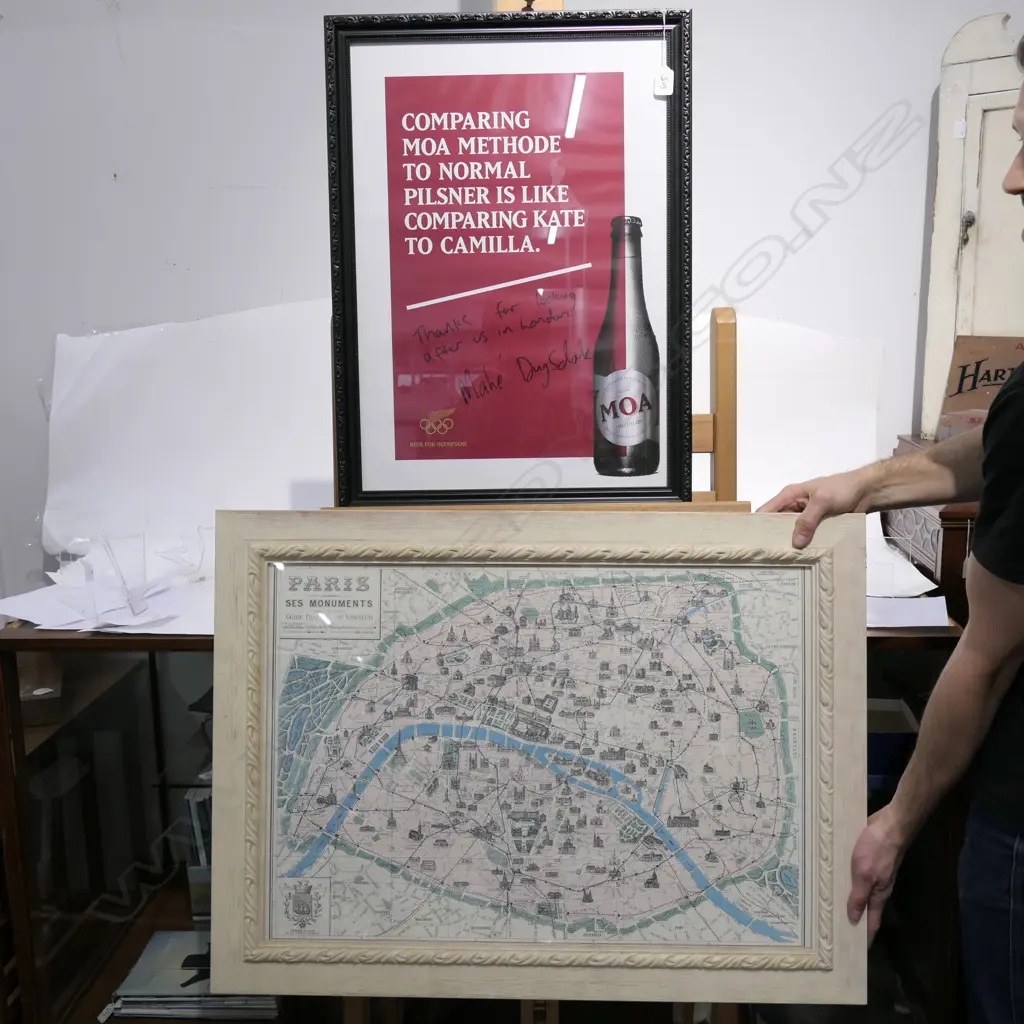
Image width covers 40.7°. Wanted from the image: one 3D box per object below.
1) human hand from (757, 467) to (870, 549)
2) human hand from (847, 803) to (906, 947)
[{"bbox_3d":[0.370,-0.003,1.760,0.170,0.085,0.100,-21,11,6],"label":"human hand"},{"bbox_3d":[0.458,0.462,1.750,0.080,0.180,0.100,13,9,14],"label":"human hand"}]

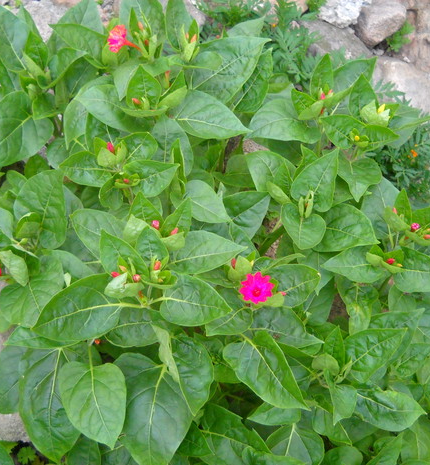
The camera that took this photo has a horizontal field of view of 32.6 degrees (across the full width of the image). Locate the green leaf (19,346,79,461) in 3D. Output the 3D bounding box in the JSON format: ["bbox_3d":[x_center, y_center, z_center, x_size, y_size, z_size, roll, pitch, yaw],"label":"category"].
[{"bbox_3d":[-0.195,0.208,0.885,0.081,0.025,0.136,-6,71,5],"label":"green leaf"}]

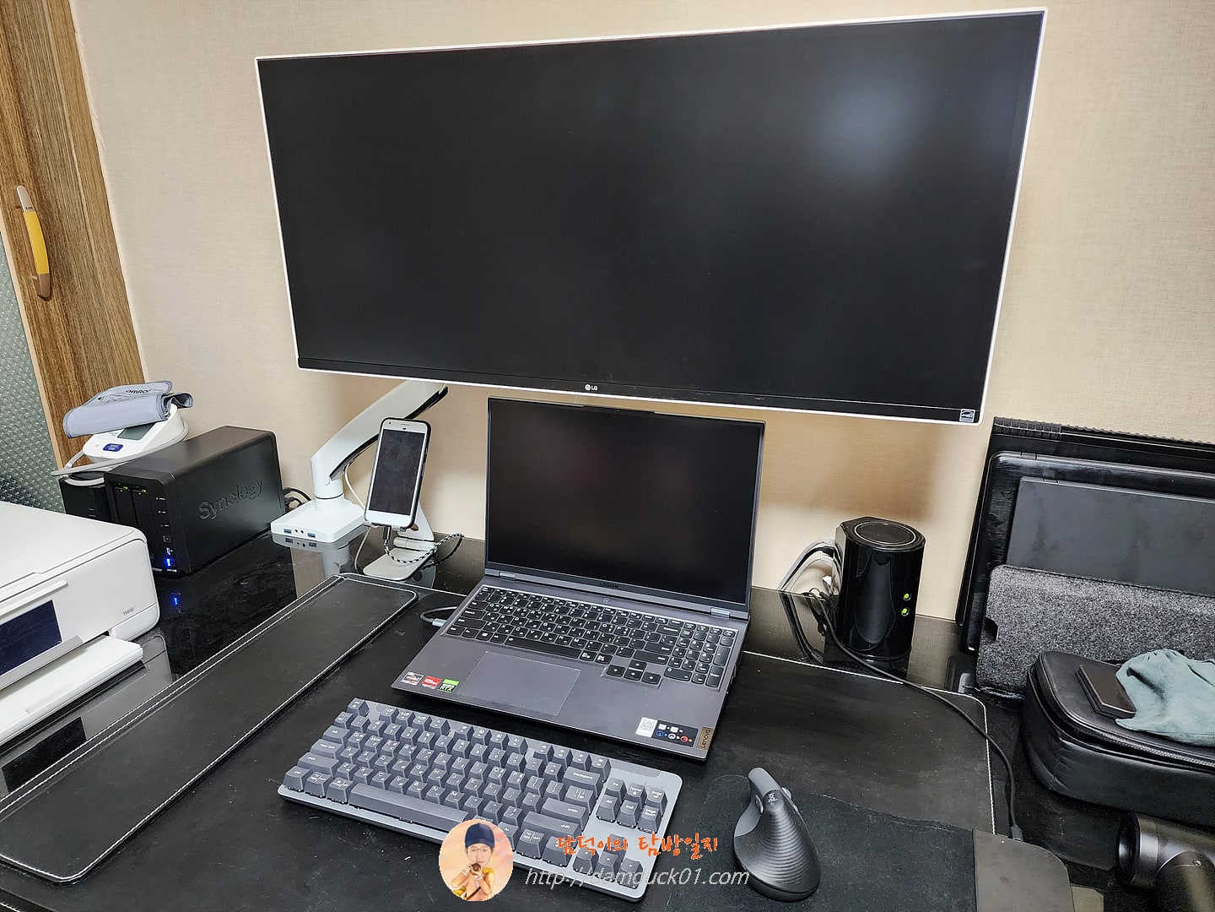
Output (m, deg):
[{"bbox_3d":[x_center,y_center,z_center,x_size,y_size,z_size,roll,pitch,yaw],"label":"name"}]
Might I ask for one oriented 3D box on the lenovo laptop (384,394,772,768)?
[{"bbox_3d":[-0.029,0.116,0.919,0.356,0.278,0.268,6,20,19],"label":"lenovo laptop"}]

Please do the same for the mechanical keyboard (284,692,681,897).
[{"bbox_3d":[-0.120,0.303,0.750,0.357,0.036,0.127,6,20,19],"label":"mechanical keyboard"}]

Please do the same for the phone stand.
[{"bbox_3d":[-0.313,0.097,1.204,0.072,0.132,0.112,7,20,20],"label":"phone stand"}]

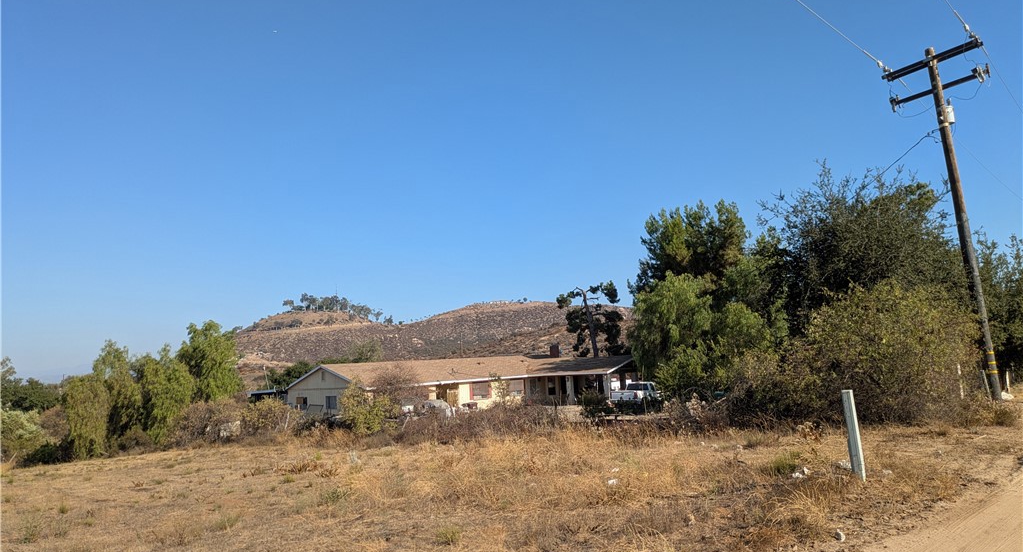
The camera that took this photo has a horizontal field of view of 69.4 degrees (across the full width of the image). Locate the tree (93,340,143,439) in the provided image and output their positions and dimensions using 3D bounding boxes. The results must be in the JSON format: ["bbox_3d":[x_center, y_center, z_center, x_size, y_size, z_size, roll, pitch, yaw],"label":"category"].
[{"bbox_3d":[-21.130,6.119,39.639,2.370,5.311,3.000,2,-8,-28],"label":"tree"}]

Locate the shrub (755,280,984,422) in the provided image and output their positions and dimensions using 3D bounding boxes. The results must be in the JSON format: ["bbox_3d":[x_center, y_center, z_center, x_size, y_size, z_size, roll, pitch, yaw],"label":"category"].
[{"bbox_3d":[8.702,1.710,17.888,4.828,3.214,4.200,-5,-8,25],"label":"shrub"}]

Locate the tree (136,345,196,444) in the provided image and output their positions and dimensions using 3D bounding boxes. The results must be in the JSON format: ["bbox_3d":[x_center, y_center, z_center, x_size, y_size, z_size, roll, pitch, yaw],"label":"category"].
[{"bbox_3d":[-20.588,7.048,44.106,3.350,5.910,3.350,0,-7,-25],"label":"tree"}]

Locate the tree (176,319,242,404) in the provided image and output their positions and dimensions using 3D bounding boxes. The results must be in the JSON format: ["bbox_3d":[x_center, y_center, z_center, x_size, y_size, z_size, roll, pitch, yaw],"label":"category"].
[{"bbox_3d":[-17.798,5.710,43.703,3.726,6.163,4.200,1,-7,-22],"label":"tree"}]

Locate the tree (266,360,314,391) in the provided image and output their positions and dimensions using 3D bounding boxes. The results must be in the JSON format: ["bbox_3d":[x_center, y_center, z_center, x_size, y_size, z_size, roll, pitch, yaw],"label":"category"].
[{"bbox_3d":[-23.213,11.439,77.283,5.007,5.177,4.500,0,-7,-17],"label":"tree"}]

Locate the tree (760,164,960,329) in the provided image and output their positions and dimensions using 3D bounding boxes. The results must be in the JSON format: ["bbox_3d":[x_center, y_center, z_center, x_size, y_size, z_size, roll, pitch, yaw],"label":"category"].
[{"bbox_3d":[12.091,0.098,25.621,6.248,8.108,6.300,-5,-8,25],"label":"tree"}]

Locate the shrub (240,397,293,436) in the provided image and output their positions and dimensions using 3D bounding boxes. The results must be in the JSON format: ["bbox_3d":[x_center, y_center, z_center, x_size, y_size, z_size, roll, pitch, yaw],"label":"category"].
[{"bbox_3d":[-11.113,6.370,33.526,2.240,1.788,2.300,0,-7,-18],"label":"shrub"}]

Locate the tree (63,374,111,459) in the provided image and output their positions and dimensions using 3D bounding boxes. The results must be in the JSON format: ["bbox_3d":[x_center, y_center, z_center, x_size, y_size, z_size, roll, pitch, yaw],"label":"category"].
[{"bbox_3d":[-23.587,7.782,41.018,2.380,4.600,2.380,1,-8,-30],"label":"tree"}]

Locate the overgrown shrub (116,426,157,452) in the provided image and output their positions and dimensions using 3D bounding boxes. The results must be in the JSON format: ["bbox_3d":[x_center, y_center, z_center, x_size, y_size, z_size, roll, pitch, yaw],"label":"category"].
[{"bbox_3d":[-20.982,9.091,41.354,2.000,1.540,1.700,0,-7,-27],"label":"overgrown shrub"}]

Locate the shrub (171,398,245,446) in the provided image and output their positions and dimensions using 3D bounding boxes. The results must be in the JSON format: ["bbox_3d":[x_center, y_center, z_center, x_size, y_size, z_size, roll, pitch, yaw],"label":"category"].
[{"bbox_3d":[-17.448,8.403,42.419,3.930,2.710,2.950,0,-7,-22],"label":"shrub"}]

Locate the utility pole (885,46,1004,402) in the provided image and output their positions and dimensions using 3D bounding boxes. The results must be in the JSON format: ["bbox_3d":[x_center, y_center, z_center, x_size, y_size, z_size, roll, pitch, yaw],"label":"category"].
[{"bbox_3d":[12.893,-1.643,21.092,2.550,10.269,0.650,-13,-9,42],"label":"utility pole"}]

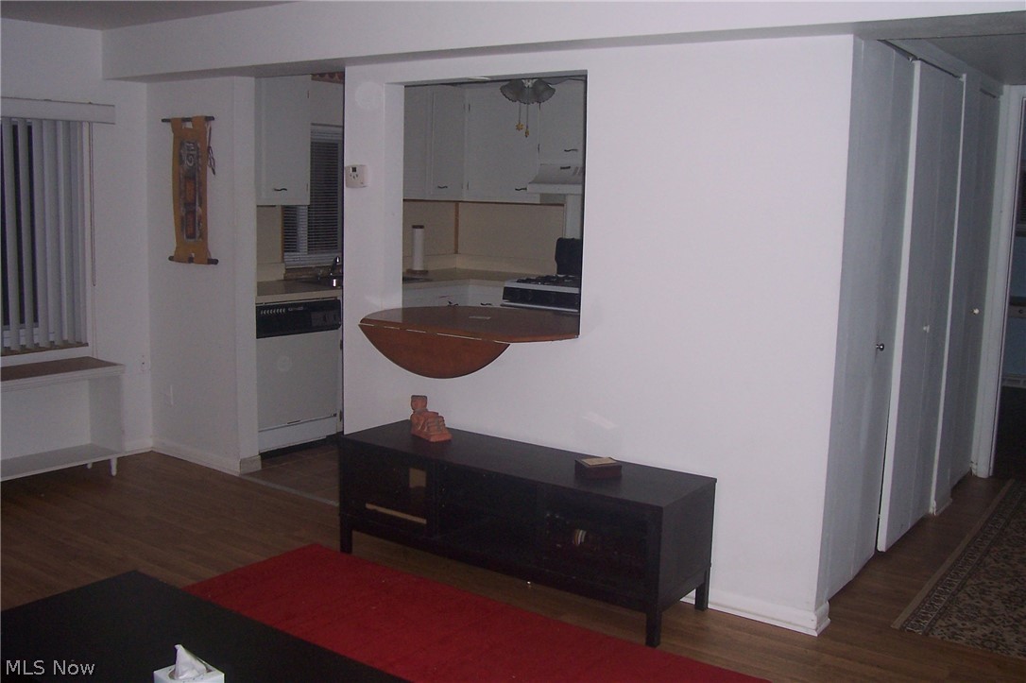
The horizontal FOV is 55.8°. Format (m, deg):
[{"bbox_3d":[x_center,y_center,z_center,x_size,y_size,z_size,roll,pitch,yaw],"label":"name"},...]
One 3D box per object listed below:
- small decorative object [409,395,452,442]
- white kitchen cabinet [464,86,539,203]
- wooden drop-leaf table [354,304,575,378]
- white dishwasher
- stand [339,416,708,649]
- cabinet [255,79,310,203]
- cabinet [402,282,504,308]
[{"bbox_3d":[-0.325,0.308,3.904,0.090,0.160,0.150,-4,9,-34],"label":"small decorative object"},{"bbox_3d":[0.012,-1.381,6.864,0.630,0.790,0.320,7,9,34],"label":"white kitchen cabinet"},{"bbox_3d":[-0.103,0.002,4.084,1.015,0.204,0.848,7,9,35],"label":"wooden drop-leaf table"},{"bbox_3d":[-1.415,0.167,5.516,0.600,0.860,0.605,7,9,34],"label":"white dishwasher"},{"bbox_3d":[0.007,0.671,3.682,1.420,0.478,0.402,7,9,34],"label":"stand"},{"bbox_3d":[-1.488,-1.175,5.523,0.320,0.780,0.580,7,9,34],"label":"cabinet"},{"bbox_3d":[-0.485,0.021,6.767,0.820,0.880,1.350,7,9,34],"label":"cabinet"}]

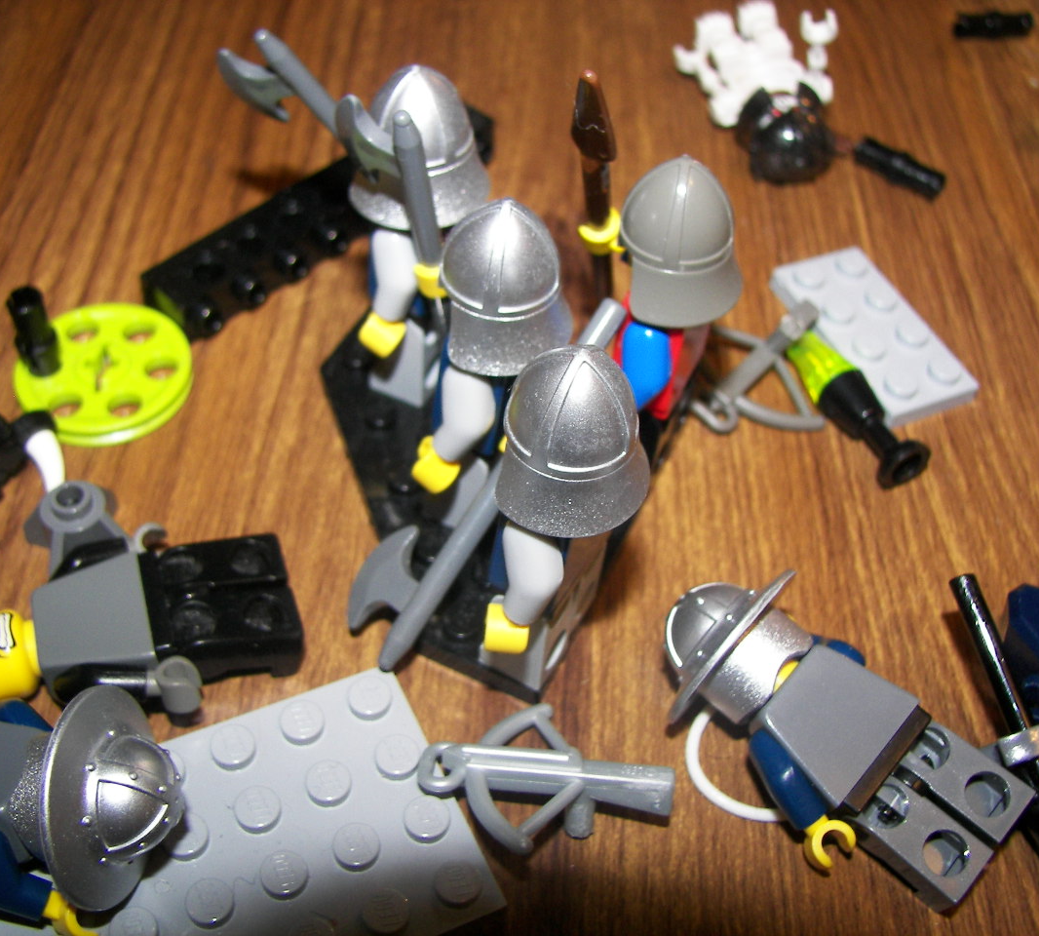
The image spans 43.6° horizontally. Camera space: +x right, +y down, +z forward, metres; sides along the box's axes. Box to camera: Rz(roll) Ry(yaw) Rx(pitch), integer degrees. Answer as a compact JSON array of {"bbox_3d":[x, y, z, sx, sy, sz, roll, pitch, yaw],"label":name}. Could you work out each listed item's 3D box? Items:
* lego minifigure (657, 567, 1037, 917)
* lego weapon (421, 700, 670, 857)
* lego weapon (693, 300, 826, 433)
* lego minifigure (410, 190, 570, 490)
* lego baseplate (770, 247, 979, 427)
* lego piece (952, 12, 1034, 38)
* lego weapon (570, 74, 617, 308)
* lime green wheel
[{"bbox_3d":[0.035,0.030,0.149,0.043,0.021,0.025,39,66,12],"label":"lego minifigure"},{"bbox_3d":[0.003,0.036,0.145,0.029,0.011,0.023,4,34,5],"label":"lego weapon"},{"bbox_3d":[0.036,-0.017,0.188,0.024,0.011,0.029,35,56,20],"label":"lego weapon"},{"bbox_3d":[-0.006,-0.014,0.155,0.021,0.045,0.023,23,53,12],"label":"lego minifigure"},{"bbox_3d":[0.054,-0.021,0.198,0.016,0.005,0.032,-18,56,-19],"label":"lego baseplate"},{"bbox_3d":[0.091,-0.085,0.248,0.017,0.006,0.006,-10,53,-14],"label":"lego piece"},{"bbox_3d":[0.010,-0.031,0.162,0.004,0.063,0.005,23,77,12],"label":"lego weapon"},{"bbox_3d":[-0.057,-0.013,0.180,0.024,0.004,0.024,3,51,-4],"label":"lime green wheel"}]

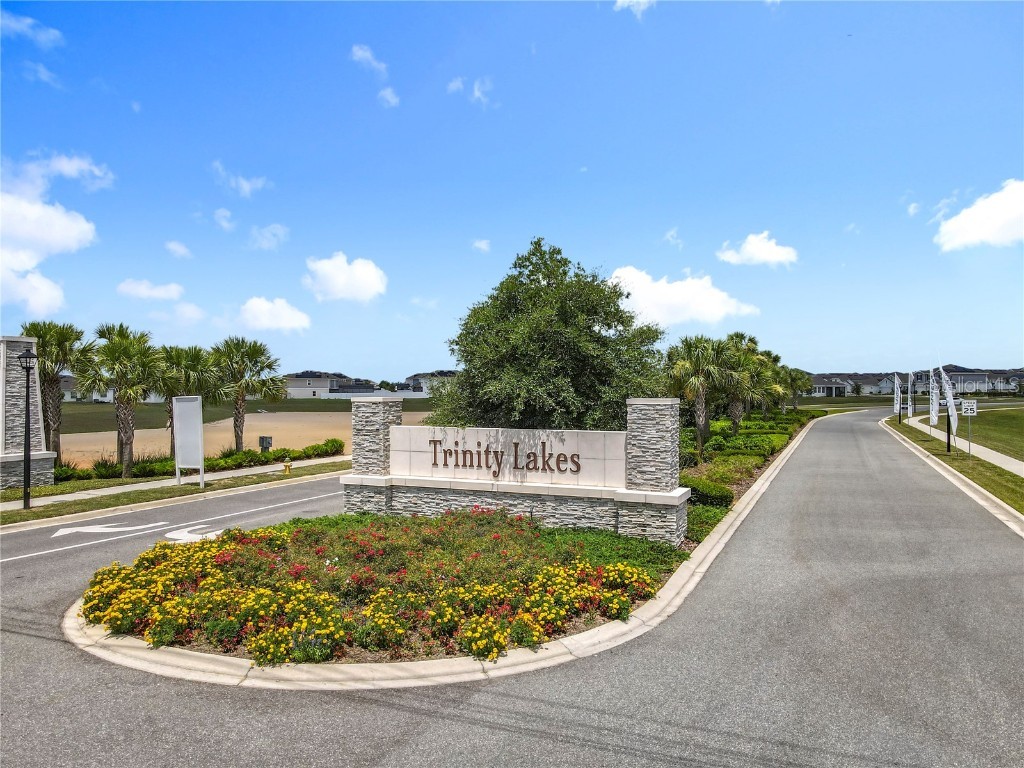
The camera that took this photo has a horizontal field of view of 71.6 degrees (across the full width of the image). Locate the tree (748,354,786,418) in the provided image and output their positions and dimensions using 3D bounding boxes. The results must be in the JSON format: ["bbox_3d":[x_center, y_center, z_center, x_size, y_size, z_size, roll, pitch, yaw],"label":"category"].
[{"bbox_3d":[23.751,0.511,66.000,3.200,6.300,3.200,0,0,24],"label":"tree"}]

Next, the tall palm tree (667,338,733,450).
[{"bbox_3d":[9.243,0.592,35.000,3.050,6.100,3.050,0,0,24],"label":"tall palm tree"}]

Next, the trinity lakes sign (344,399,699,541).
[{"bbox_3d":[-0.200,1.973,18.000,9.050,3.250,1.450,0,0,24],"label":"trinity lakes sign"}]

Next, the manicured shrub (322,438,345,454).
[{"bbox_3d":[-9.950,3.490,39.700,1.150,0.880,1.100,0,0,0],"label":"manicured shrub"}]

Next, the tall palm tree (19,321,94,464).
[{"bbox_3d":[-19.600,0.570,30.600,3.100,6.600,3.100,0,0,0],"label":"tall palm tree"}]

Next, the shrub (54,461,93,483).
[{"bbox_3d":[-16.490,3.272,26.700,1.250,0.800,1.100,0,0,24],"label":"shrub"}]

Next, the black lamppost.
[{"bbox_3d":[-14.140,1.306,20.700,0.440,4.650,0.440,0,0,24],"label":"black lamppost"}]

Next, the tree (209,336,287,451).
[{"bbox_3d":[-13.100,0.770,35.400,3.600,6.250,3.600,0,0,0],"label":"tree"}]

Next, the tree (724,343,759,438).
[{"bbox_3d":[15.540,0.512,48.500,2.700,6.400,2.700,0,0,24],"label":"tree"}]

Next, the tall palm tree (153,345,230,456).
[{"bbox_3d":[-15.450,0.980,34.200,3.500,5.800,3.500,0,0,0],"label":"tall palm tree"}]

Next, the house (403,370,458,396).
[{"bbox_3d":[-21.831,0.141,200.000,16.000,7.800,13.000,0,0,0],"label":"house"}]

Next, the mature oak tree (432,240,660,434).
[{"bbox_3d":[1.060,-0.340,21.900,7.100,8.400,7.000,0,0,0],"label":"mature oak tree"}]

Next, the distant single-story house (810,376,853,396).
[{"bbox_3d":[88.200,0.720,196.000,11.500,5.600,13.000,0,0,25],"label":"distant single-story house"}]

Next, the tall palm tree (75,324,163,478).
[{"bbox_3d":[-16.100,0.700,29.100,3.400,6.300,3.400,0,0,0],"label":"tall palm tree"}]

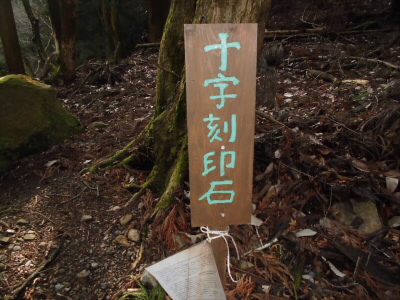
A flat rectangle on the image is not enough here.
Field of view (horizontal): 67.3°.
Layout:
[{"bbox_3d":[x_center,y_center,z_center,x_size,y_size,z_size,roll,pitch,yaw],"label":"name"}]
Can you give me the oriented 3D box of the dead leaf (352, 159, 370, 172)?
[{"bbox_3d":[1.047,0.104,1.950,0.135,0.022,0.058,31,42,9],"label":"dead leaf"}]

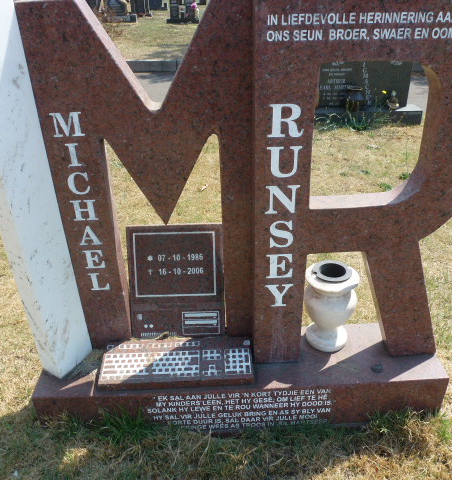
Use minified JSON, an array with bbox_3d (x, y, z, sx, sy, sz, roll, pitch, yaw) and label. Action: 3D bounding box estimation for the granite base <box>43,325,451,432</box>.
[{"bbox_3d":[0.048,0.466,1.491,1.250,0.200,0.258,-2,30,-1],"label":"granite base"}]

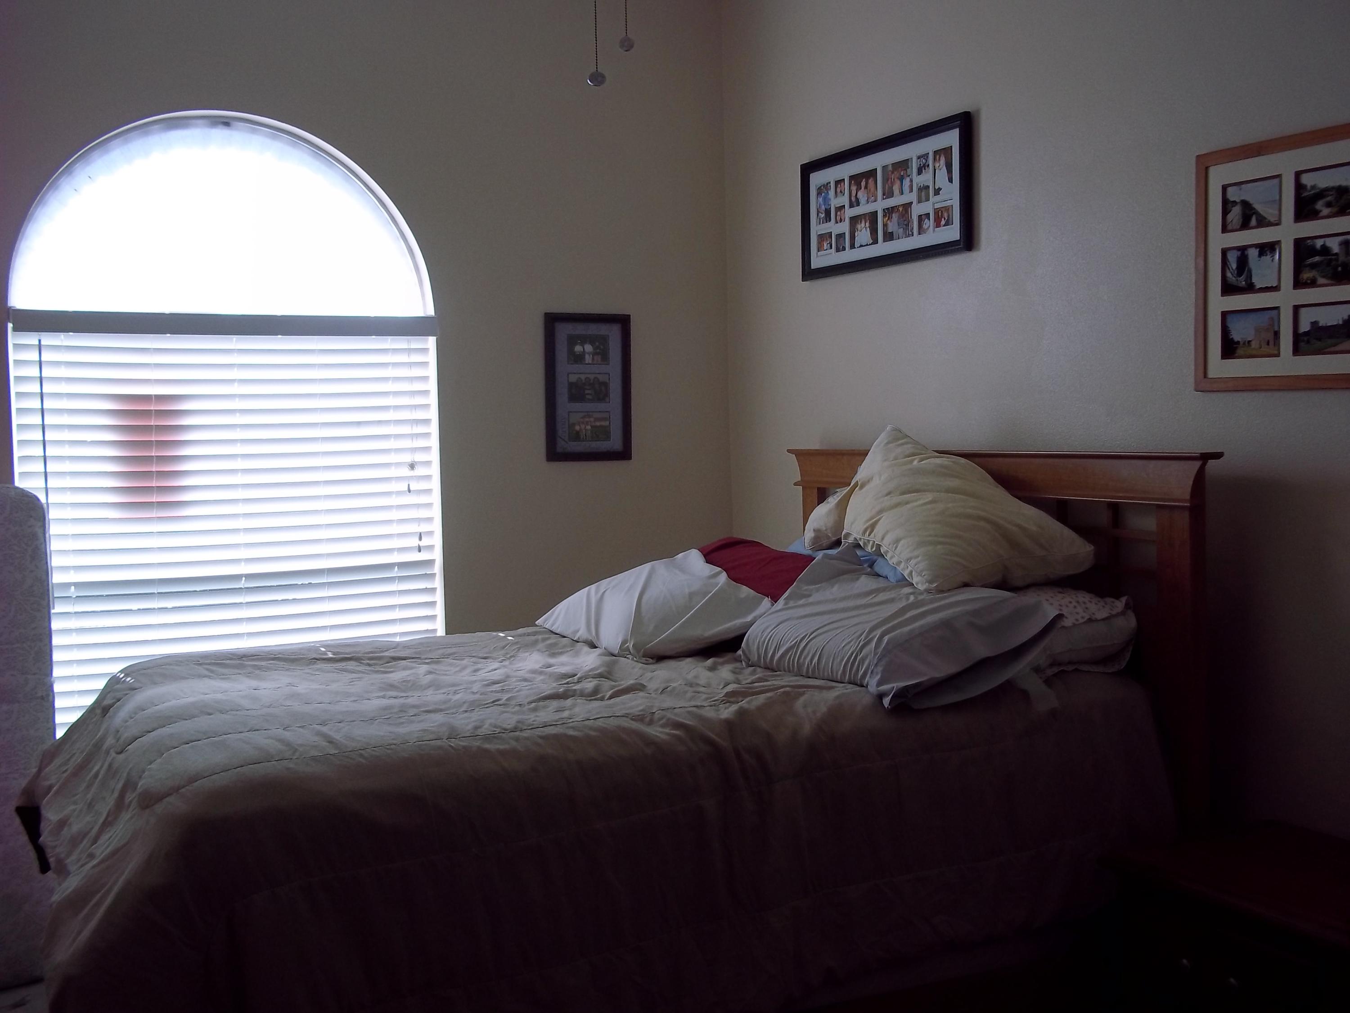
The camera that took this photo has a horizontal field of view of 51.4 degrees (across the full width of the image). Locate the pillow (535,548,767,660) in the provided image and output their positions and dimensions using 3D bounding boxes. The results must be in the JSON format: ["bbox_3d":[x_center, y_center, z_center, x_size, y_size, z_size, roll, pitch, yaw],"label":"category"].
[{"bbox_3d":[-0.034,0.239,3.346,0.440,0.170,0.620,-17,12,-18],"label":"pillow"}]

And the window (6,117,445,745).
[{"bbox_3d":[-1.274,-0.210,4.112,1.200,1.850,0.100,-3,4,-28],"label":"window"}]

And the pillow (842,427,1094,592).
[{"bbox_3d":[0.614,0.028,3.242,0.450,0.170,0.600,-16,31,-25],"label":"pillow"}]

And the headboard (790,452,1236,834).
[{"bbox_3d":[0.766,0.519,3.683,0.080,1.320,1.600,-3,4,-28],"label":"headboard"}]

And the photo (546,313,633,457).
[{"bbox_3d":[-0.283,-0.388,4.590,0.306,0.477,0.025,-3,4,-28],"label":"photo"}]

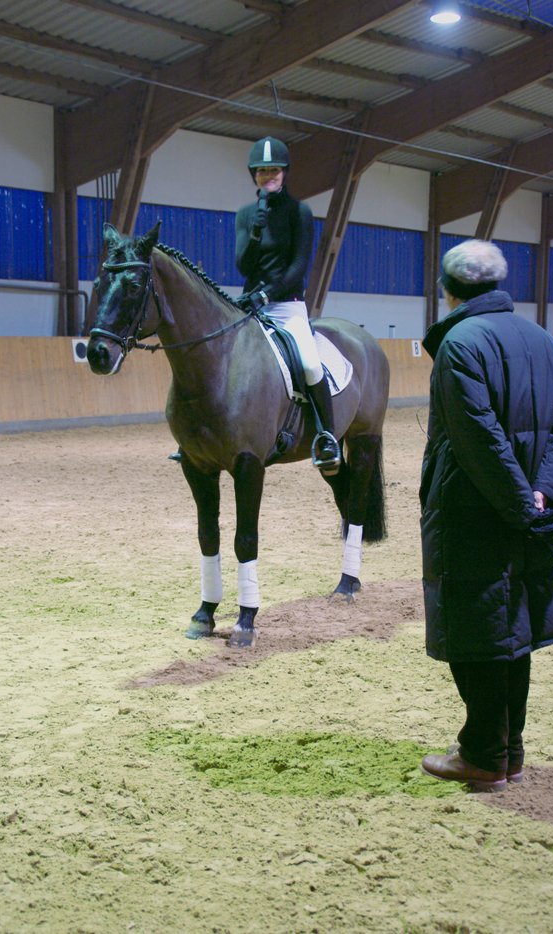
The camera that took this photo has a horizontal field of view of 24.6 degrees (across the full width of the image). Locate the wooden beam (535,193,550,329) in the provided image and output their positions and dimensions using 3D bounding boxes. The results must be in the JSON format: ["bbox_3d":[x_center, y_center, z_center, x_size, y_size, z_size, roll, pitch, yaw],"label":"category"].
[{"bbox_3d":[6.538,-4.671,31.045,0.230,4.000,0.200,6,8,41],"label":"wooden beam"}]

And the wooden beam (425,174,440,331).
[{"bbox_3d":[3.397,-4.308,27.433,0.230,4.000,0.200,6,8,41],"label":"wooden beam"}]

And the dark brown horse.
[{"bbox_3d":[-0.035,-0.178,6.647,0.640,2.030,2.360,4,7,32],"label":"dark brown horse"}]

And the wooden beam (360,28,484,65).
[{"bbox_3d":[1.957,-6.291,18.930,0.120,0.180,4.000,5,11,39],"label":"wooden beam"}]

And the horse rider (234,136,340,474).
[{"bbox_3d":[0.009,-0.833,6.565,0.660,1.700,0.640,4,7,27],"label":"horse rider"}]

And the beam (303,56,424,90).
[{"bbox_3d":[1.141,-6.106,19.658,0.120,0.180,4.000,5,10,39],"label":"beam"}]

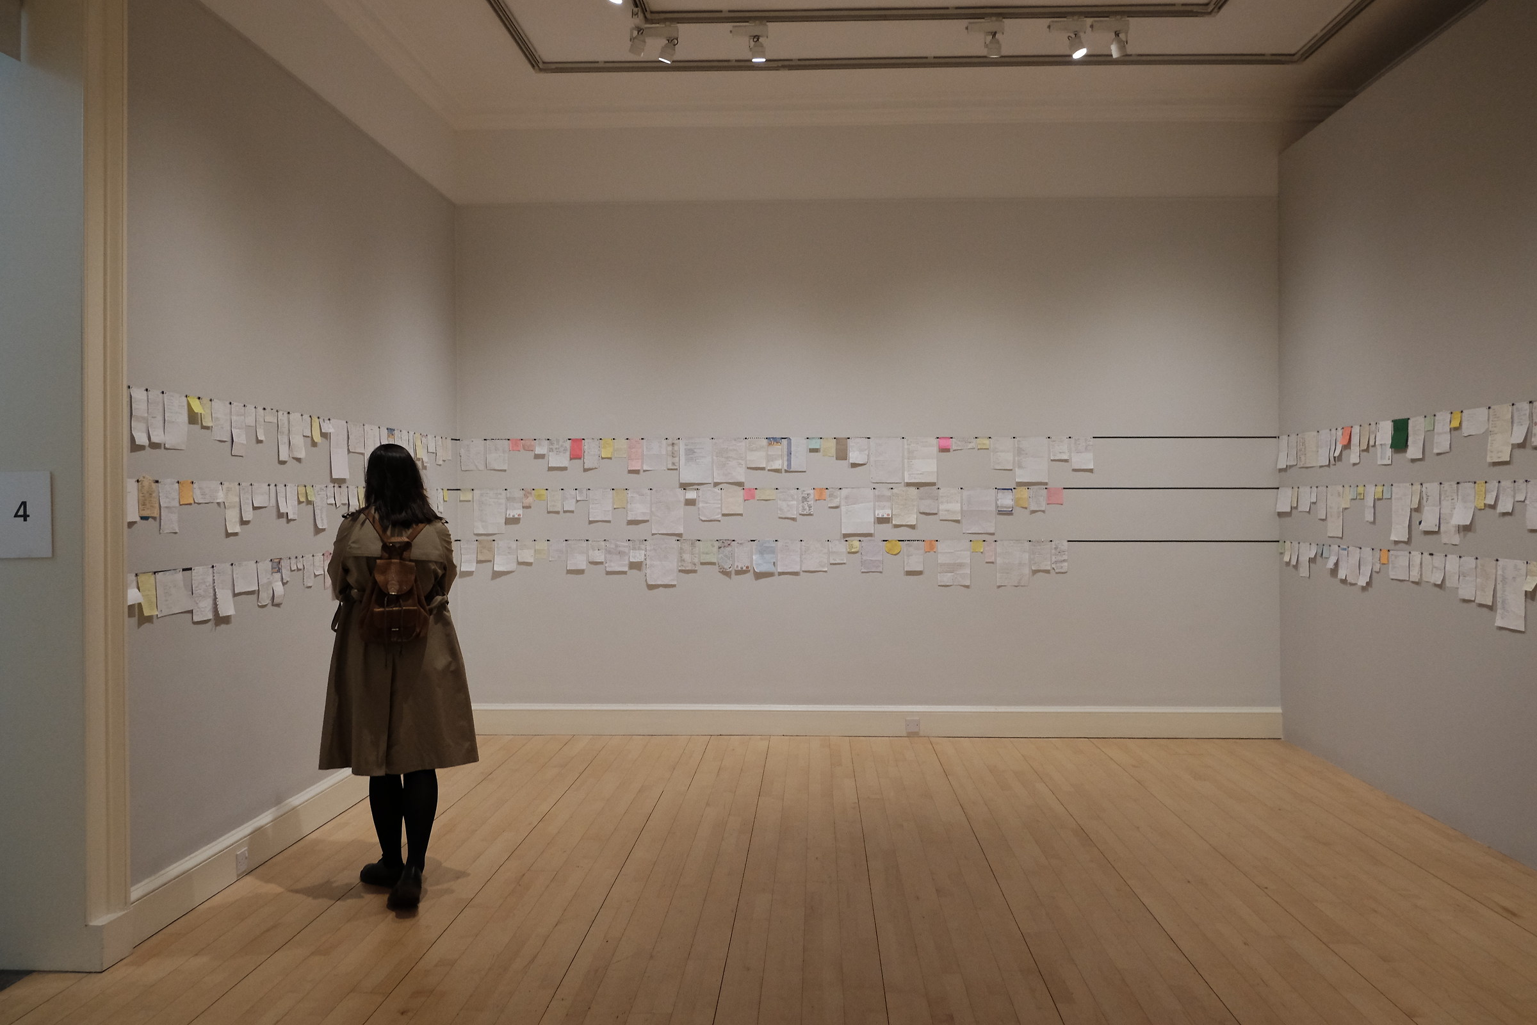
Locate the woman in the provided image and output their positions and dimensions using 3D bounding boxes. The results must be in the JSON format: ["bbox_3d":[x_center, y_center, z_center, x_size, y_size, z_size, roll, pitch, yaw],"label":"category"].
[{"bbox_3d":[-1.467,0.614,4.574,0.580,1.780,0.500,0,1,-22],"label":"woman"}]

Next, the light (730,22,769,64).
[{"bbox_3d":[-0.102,-2.488,6.094,0.205,0.190,0.090,0,0,2],"label":"light"}]

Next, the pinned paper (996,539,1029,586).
[{"bbox_3d":[1.606,0.333,7.567,0.210,0.297,0.010,0,1,2],"label":"pinned paper"}]

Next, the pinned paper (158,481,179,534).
[{"bbox_3d":[-2.240,-0.018,4.308,0.015,0.195,0.125,0,0,3],"label":"pinned paper"}]

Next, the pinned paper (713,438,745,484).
[{"bbox_3d":[-0.255,-0.338,7.500,0.210,0.297,0.015,0,0,2],"label":"pinned paper"}]

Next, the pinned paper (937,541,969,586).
[{"bbox_3d":[1.201,0.329,7.451,0.210,0.297,0.015,0,0,2],"label":"pinned paper"}]

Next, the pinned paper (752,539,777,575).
[{"bbox_3d":[-0.022,0.289,7.616,0.150,0.213,0.015,0,1,2],"label":"pinned paper"}]

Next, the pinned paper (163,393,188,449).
[{"bbox_3d":[-2.216,-0.337,4.310,0.010,0.205,0.152,0,1,2],"label":"pinned paper"}]

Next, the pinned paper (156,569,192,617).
[{"bbox_3d":[-2.212,0.299,4.297,0.015,0.180,0.235,0,1,2],"label":"pinned paper"}]

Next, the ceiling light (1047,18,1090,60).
[{"bbox_3d":[1.568,-2.479,6.032,0.205,0.190,0.090,0,0,2],"label":"ceiling light"}]

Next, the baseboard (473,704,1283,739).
[{"bbox_3d":[0.634,1.374,7.601,5.446,0.202,0.030,0,1,2],"label":"baseboard"}]

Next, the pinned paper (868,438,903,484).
[{"bbox_3d":[0.766,-0.335,7.462,0.210,0.297,0.015,0,0,2],"label":"pinned paper"}]

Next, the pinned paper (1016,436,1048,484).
[{"bbox_3d":[1.728,-0.343,7.557,0.210,0.294,0.010,0,1,2],"label":"pinned paper"}]

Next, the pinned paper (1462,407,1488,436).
[{"bbox_3d":[3.229,-0.410,5.266,0.010,0.120,0.200,0,1,2],"label":"pinned paper"}]

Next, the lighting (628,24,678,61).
[{"bbox_3d":[-0.605,-2.491,6.113,0.245,0.190,0.100,0,0,2],"label":"lighting"}]

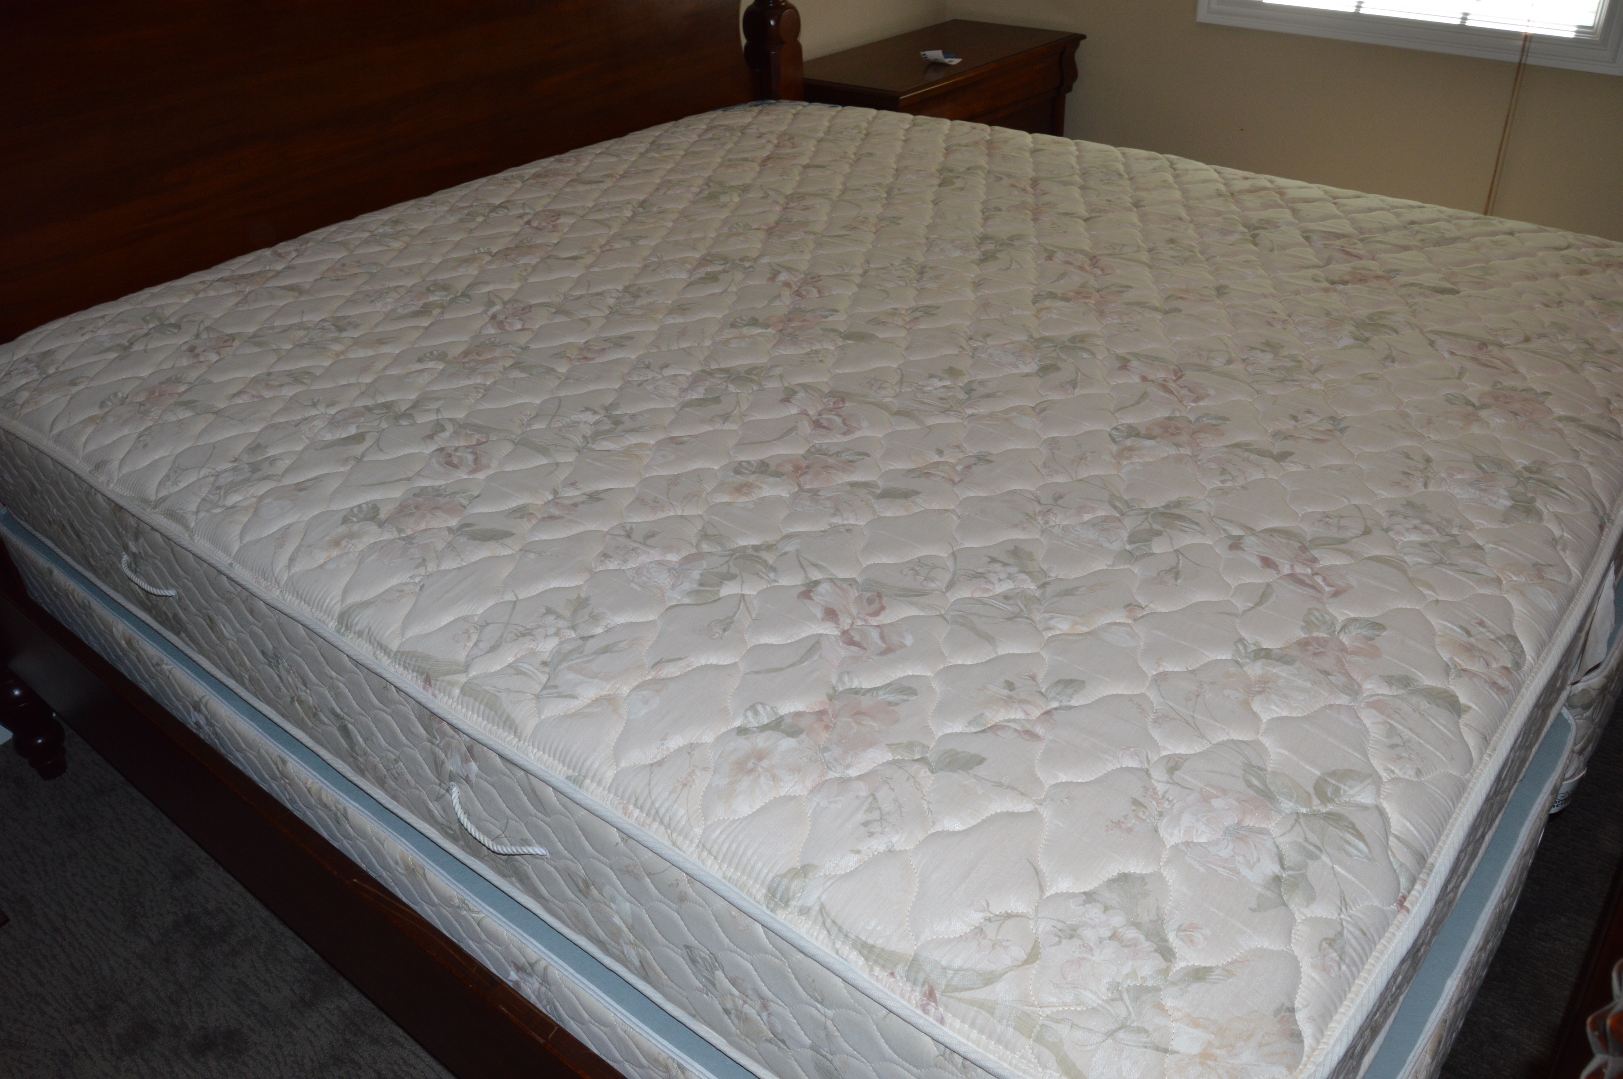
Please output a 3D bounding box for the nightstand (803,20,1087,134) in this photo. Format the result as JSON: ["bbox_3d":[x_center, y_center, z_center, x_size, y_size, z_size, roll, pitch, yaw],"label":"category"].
[{"bbox_3d":[0.343,-1.027,3.546,0.436,0.742,0.862,25,42,34],"label":"nightstand"}]

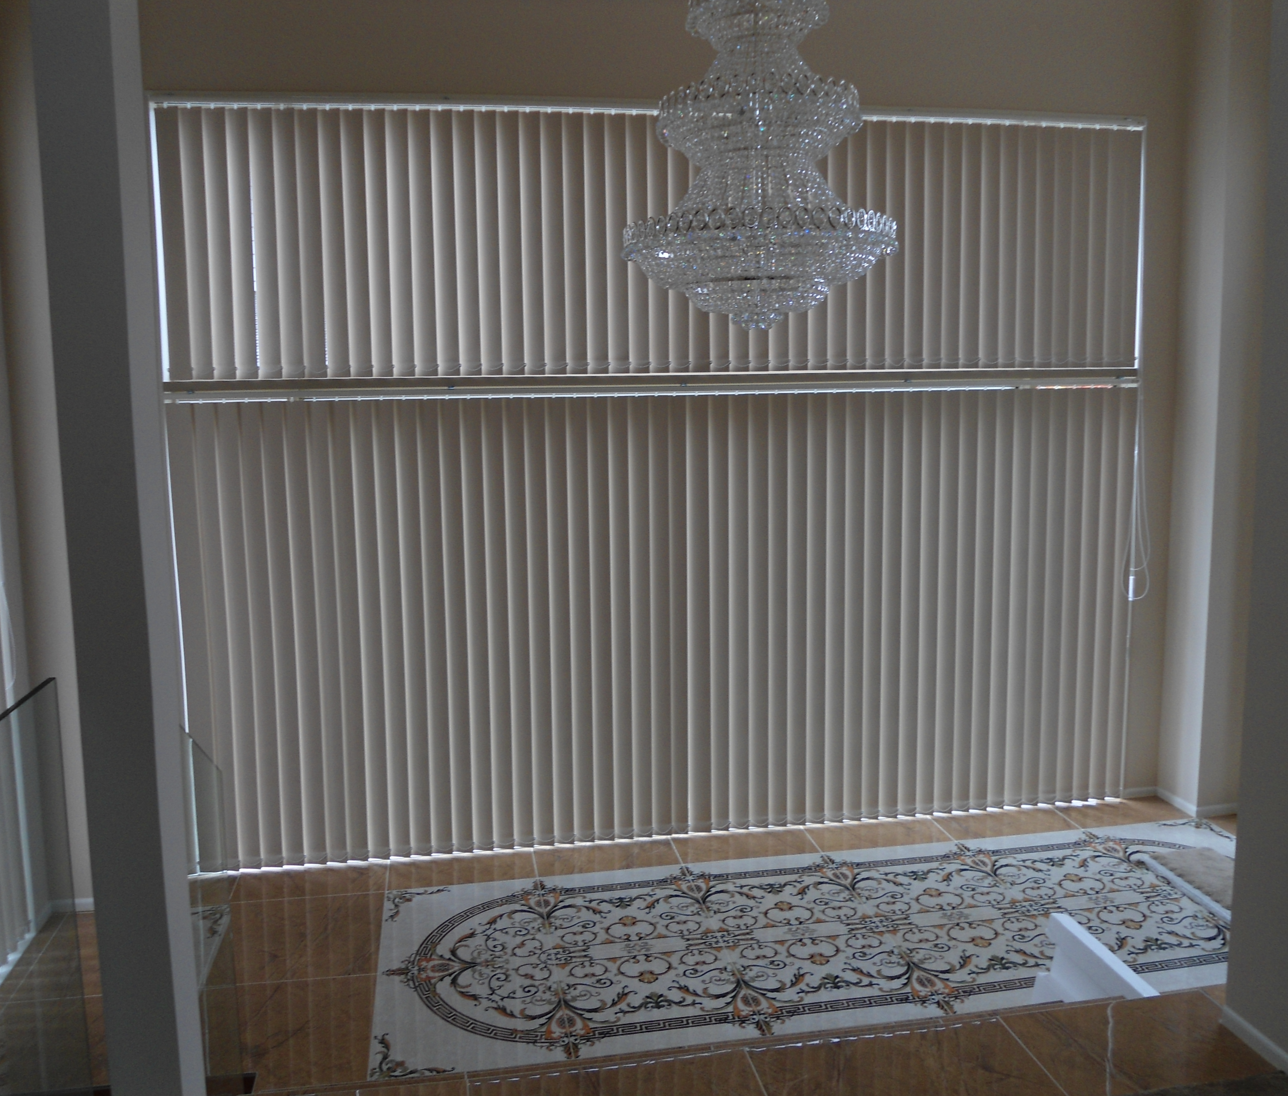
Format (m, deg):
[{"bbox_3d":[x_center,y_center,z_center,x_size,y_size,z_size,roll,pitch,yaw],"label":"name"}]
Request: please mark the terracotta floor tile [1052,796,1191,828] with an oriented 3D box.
[{"bbox_3d":[2.195,1.218,5.028,0.570,0.010,0.291,-2,8,-10],"label":"terracotta floor tile"}]

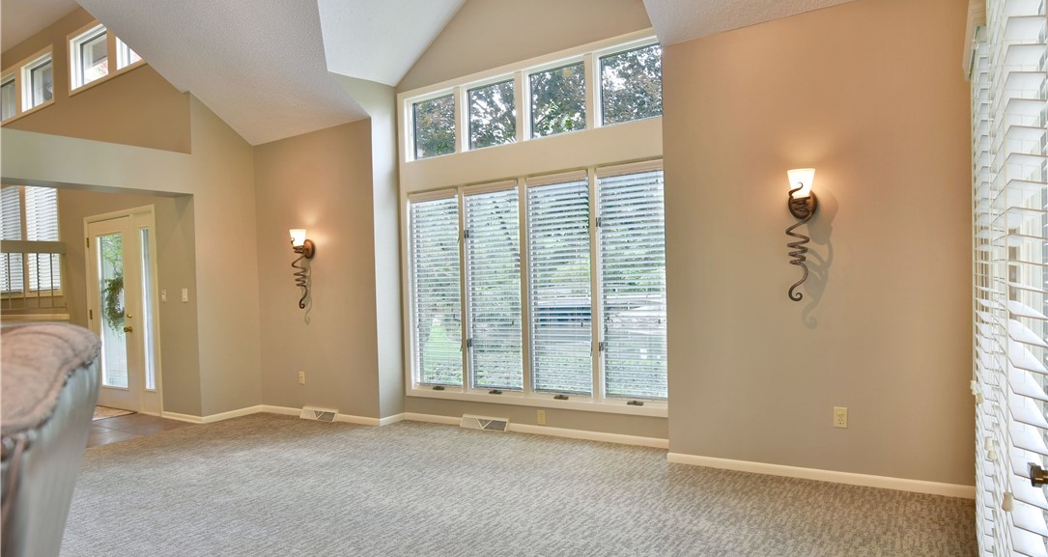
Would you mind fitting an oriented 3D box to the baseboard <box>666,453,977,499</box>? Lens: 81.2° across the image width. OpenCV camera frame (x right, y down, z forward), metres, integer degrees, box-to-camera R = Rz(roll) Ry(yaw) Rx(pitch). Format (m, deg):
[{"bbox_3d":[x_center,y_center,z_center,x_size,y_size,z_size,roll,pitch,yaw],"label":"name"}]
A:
[{"bbox_3d":[1.679,1.164,3.654,1.690,0.065,0.016,-2,0,30],"label":"baseboard"}]

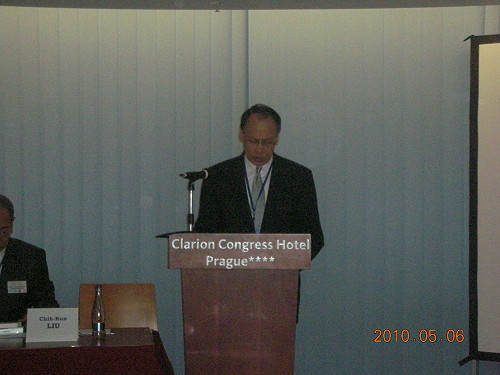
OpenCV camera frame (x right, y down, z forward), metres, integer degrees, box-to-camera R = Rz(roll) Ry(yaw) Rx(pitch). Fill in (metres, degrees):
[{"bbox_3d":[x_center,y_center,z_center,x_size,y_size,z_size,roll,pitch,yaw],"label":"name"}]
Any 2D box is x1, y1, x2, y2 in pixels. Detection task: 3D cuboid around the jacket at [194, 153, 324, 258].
[{"bbox_3d":[0.041,0.226,6.750,0.590,0.760,0.360,0,2,-1],"label":"jacket"}]

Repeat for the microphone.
[{"bbox_3d":[-0.230,-0.053,6.420,0.200,0.052,0.050,-2,2,-44],"label":"microphone"}]

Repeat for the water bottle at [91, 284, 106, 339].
[{"bbox_3d":[-0.627,0.512,6.280,0.058,0.222,0.058,0,2,0],"label":"water bottle"}]

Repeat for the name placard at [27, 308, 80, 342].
[{"bbox_3d":[-0.805,0.559,6.210,0.210,0.136,0.100,0,2,-2],"label":"name placard"}]

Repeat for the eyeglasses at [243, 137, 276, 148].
[{"bbox_3d":[0.047,-0.212,6.680,0.142,0.045,0.140,4,20,-1],"label":"eyeglasses"}]

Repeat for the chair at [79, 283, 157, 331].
[{"bbox_3d":[-0.640,0.910,7.200,0.440,0.860,0.520,0,2,-1],"label":"chair"}]

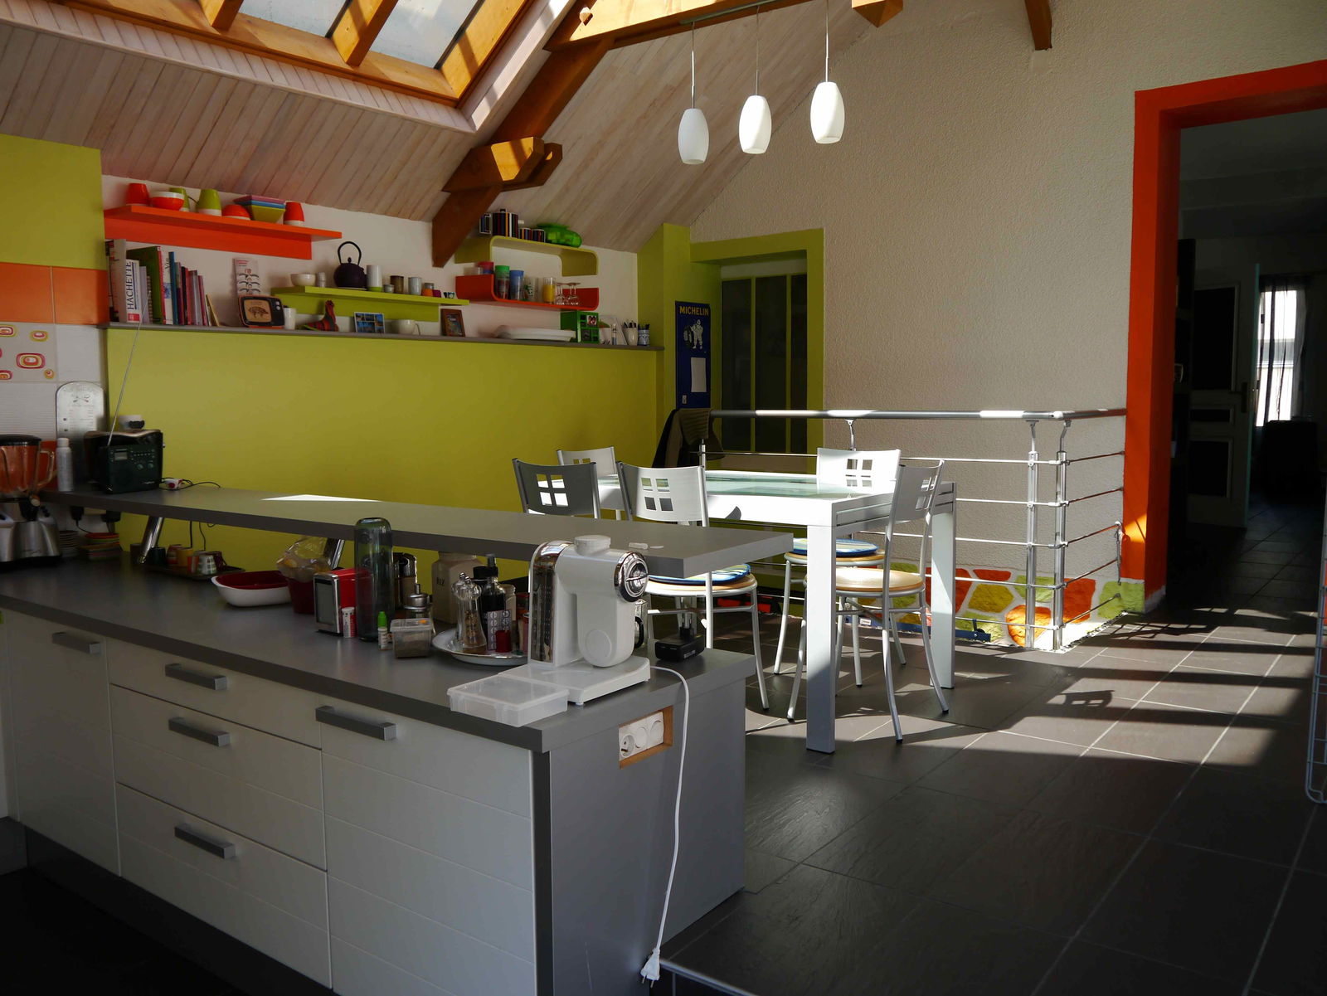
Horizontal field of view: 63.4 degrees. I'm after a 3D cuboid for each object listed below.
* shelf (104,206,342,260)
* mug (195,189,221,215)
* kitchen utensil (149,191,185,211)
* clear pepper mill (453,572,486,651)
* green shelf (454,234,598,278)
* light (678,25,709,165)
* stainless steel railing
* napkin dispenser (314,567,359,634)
[{"bbox_3d":[-1.759,-1.067,4.363,0.245,0.099,0.880,3,7,40],"label":"shelf"},{"bbox_3d":[-1.750,-1.133,4.135,0.108,0.110,0.092,4,7,37],"label":"mug"},{"bbox_3d":[-1.843,-1.099,3.992,0.130,0.076,0.130,4,7,37],"label":"kitchen utensil"},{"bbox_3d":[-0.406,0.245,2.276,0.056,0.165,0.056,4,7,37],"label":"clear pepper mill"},{"bbox_3d":[-0.711,-1.270,5.684,0.256,0.132,0.818,3,6,37],"label":"green shelf"},{"bbox_3d":[0.121,-1.647,4.380,0.130,0.559,0.130,-1,5,0],"label":"light"},{"bbox_3d":[1.227,0.061,5.414,1.881,1.011,1.053,3,6,37],"label":"stainless steel railing"},{"bbox_3d":[-0.755,0.245,2.547,0.098,0.135,0.094,4,7,39],"label":"napkin dispenser"}]

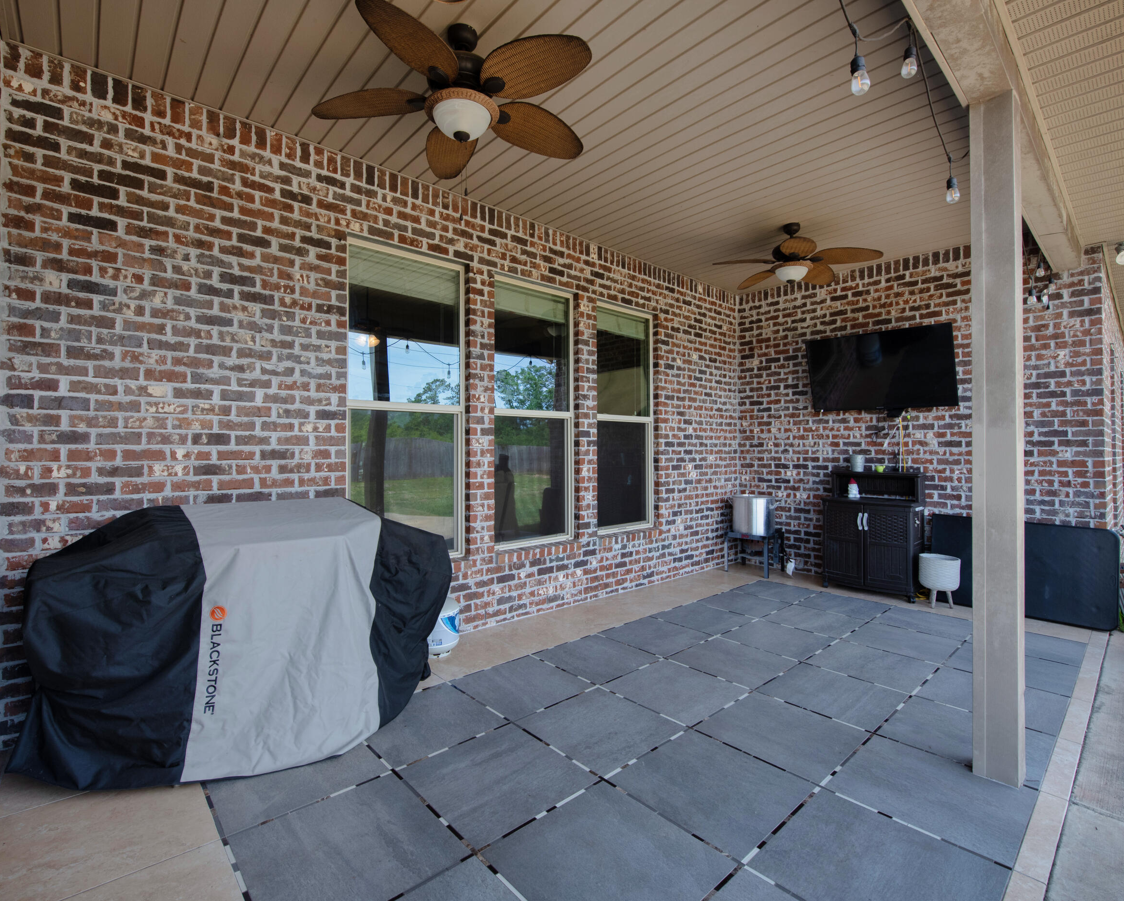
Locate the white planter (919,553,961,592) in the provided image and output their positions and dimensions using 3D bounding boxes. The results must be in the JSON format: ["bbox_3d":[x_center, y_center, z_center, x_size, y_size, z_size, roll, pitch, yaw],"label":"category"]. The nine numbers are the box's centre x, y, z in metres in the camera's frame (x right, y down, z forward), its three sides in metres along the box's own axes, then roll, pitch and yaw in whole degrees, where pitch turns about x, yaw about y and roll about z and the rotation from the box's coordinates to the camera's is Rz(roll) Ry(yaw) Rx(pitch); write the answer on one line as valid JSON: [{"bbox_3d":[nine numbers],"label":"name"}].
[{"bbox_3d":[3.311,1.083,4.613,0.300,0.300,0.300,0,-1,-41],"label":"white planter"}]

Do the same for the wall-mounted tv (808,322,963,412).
[{"bbox_3d":[3.018,-0.759,5.029,0.070,0.729,1.265,-22,15,-36],"label":"wall-mounted tv"}]

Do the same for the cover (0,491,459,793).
[{"bbox_3d":[-1.397,0.817,2.555,1.800,1.085,0.820,0,-1,-41],"label":"cover"}]

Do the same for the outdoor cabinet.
[{"bbox_3d":[3.031,0.798,5.086,0.455,1.145,0.820,0,-1,-41],"label":"outdoor cabinet"}]

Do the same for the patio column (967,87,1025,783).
[{"bbox_3d":[1.834,-0.054,2.216,0.158,2.815,0.146,0,-1,-41],"label":"patio column"}]

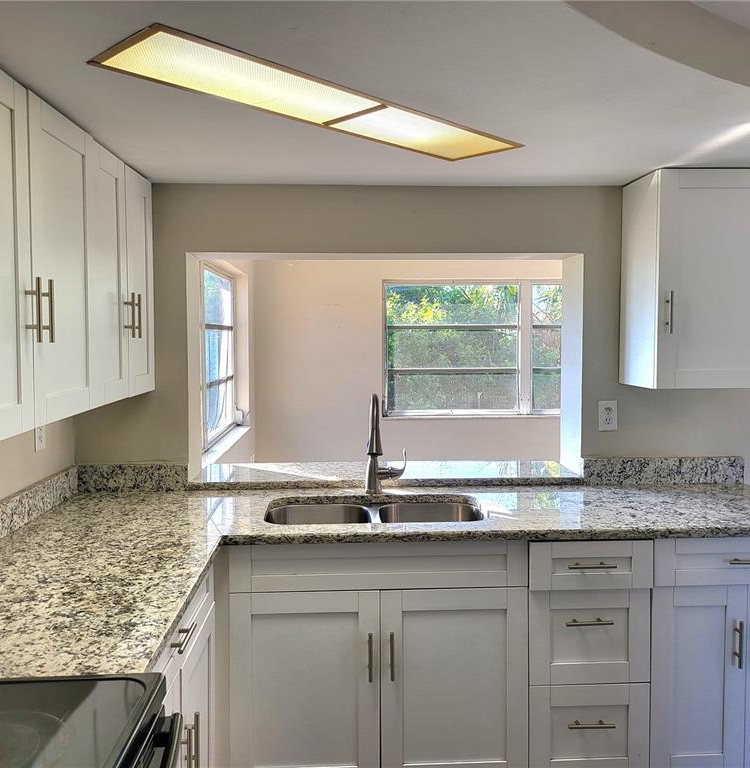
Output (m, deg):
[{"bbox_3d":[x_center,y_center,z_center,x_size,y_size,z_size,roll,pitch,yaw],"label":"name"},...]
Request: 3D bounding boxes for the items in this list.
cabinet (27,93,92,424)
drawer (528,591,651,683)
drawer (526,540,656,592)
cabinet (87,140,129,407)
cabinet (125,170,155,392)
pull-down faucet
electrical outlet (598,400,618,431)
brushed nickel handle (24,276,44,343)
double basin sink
[{"bbox_3d":[-0.939,-0.295,1.816,0.330,0.760,0.420,0,4,-2],"label":"cabinet"},{"bbox_3d":[0.658,0.762,2.398,0.381,0.305,0.450,0,4,-2],"label":"drawer"},{"bbox_3d":[0.651,0.535,2.383,0.378,0.146,0.445,0,4,-2],"label":"drawer"},{"bbox_3d":[-0.954,-0.320,2.164,0.330,0.760,0.279,0,4,-2],"label":"cabinet"},{"bbox_3d":[-0.966,-0.336,2.440,0.322,0.750,0.306,0,4,-2],"label":"cabinet"},{"bbox_3d":[0.044,0.221,2.527,0.149,0.375,0.237,0,4,-2],"label":"pull-down faucet"},{"bbox_3d":[0.913,0.127,2.768,0.072,0.116,0.012,0,4,-2],"label":"electrical outlet"},{"bbox_3d":[-0.749,-0.162,1.557,0.037,0.141,0.012,0,4,-2],"label":"brushed nickel handle"},{"bbox_3d":[-0.006,0.529,2.398,0.741,0.198,0.405,0,4,-2],"label":"double basin sink"}]

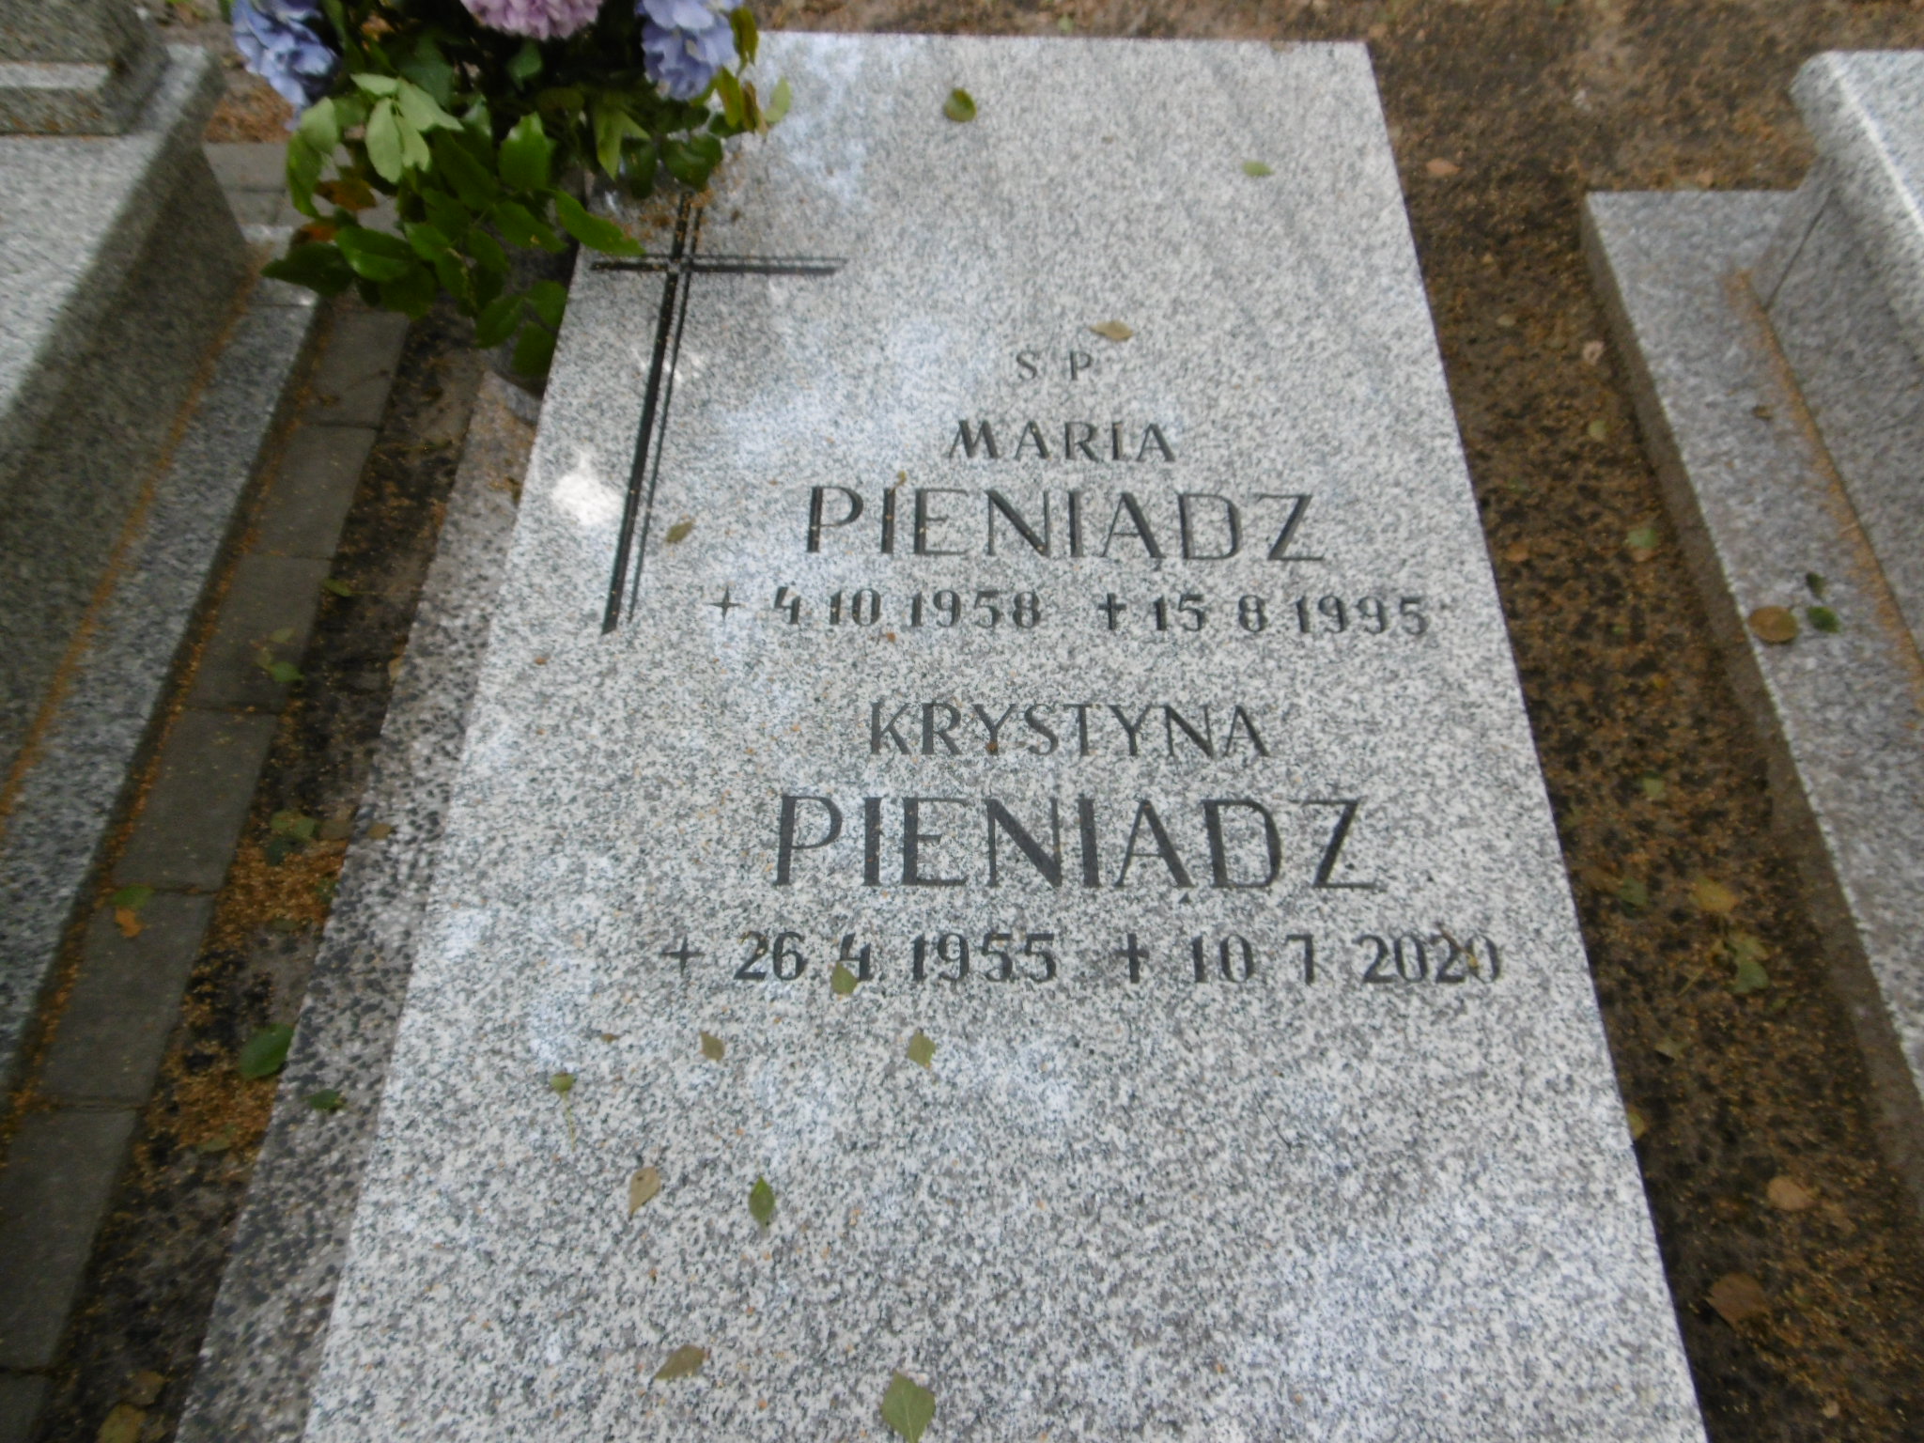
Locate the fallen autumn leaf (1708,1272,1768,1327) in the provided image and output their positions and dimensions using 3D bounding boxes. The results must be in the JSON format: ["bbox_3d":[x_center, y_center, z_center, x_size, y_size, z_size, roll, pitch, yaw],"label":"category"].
[{"bbox_3d":[0.630,0.470,1.084,0.044,0.010,0.038,-3,57,-2],"label":"fallen autumn leaf"}]

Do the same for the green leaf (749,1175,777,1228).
[{"bbox_3d":[-0.131,0.316,0.878,0.017,0.006,0.030,11,60,6],"label":"green leaf"}]

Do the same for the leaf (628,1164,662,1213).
[{"bbox_3d":[-0.209,0.310,0.881,0.019,0.006,0.031,2,59,1],"label":"leaf"}]

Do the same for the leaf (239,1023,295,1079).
[{"bbox_3d":[-0.622,0.295,1.198,0.043,0.010,0.059,23,60,14],"label":"leaf"}]

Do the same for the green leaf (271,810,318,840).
[{"bbox_3d":[-0.661,0.101,1.325,0.049,0.008,0.019,22,60,14],"label":"green leaf"}]

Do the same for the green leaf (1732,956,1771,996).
[{"bbox_3d":[0.732,0.240,1.235,0.027,0.008,0.047,35,63,20],"label":"green leaf"}]

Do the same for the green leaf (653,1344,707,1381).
[{"bbox_3d":[-0.173,0.401,0.827,0.018,0.006,0.029,38,66,20],"label":"green leaf"}]

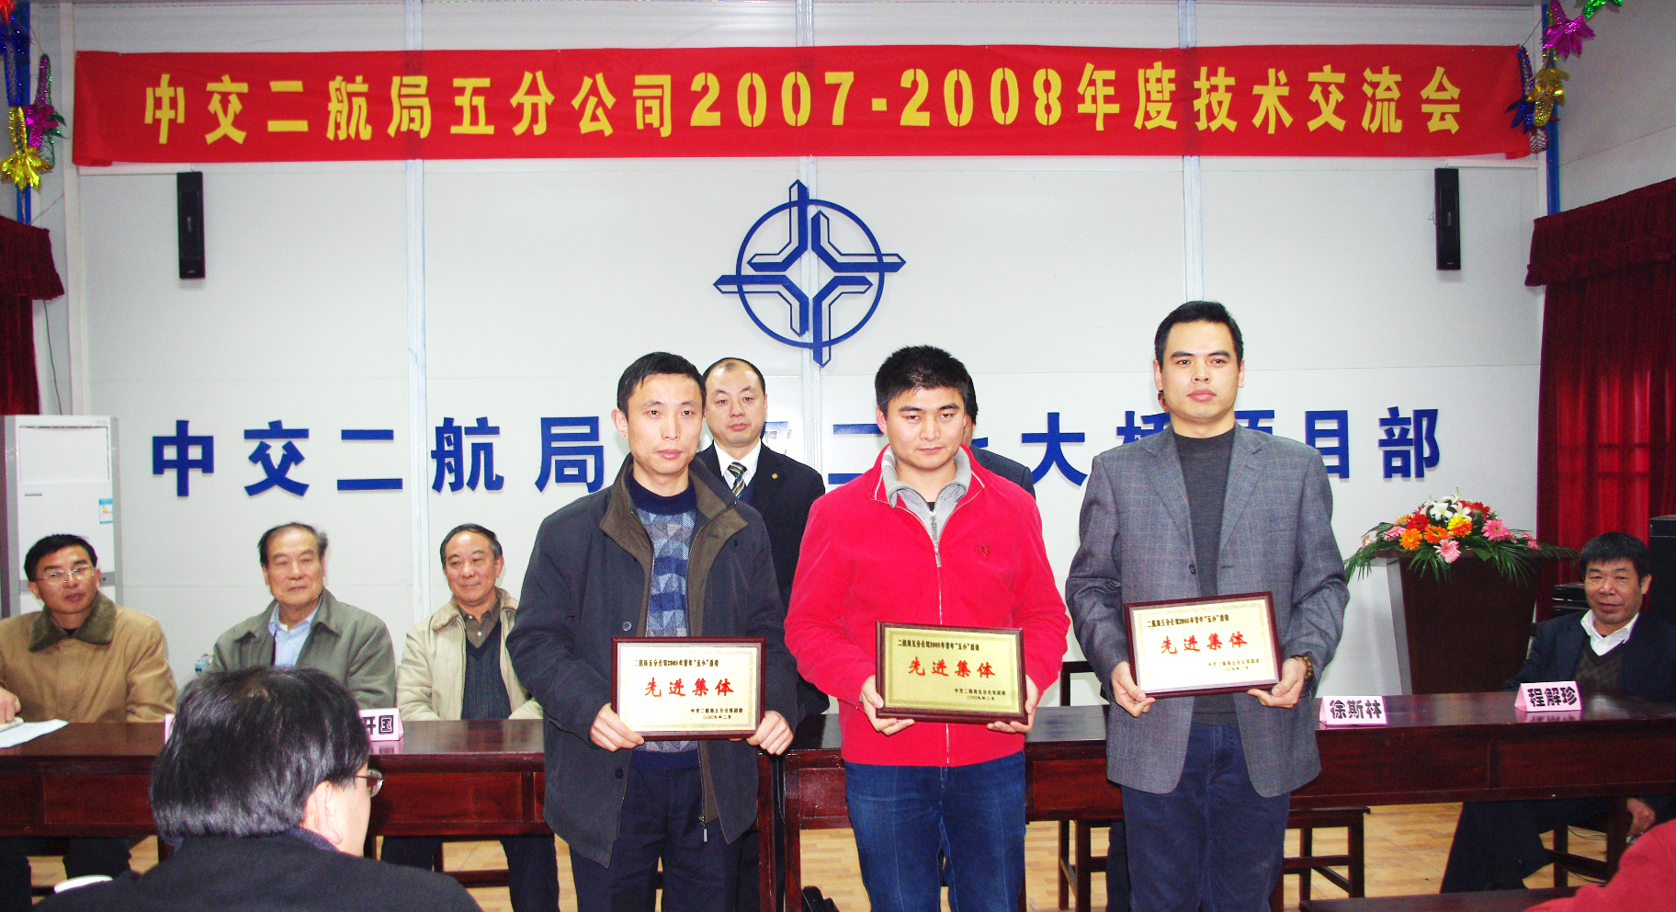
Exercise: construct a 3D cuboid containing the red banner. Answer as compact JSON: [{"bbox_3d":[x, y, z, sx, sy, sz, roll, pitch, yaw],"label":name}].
[{"bbox_3d":[-0.076,-1.632,5.836,6.727,0.520,0.050,-1,1,-3],"label":"red banner"}]

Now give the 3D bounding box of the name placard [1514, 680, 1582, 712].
[{"bbox_3d":[1.912,0.648,3.387,0.152,0.068,0.060,-1,1,2],"label":"name placard"}]

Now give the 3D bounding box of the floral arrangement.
[{"bbox_3d":[2.623,0.351,5.300,0.918,0.353,0.450,-1,1,-3],"label":"floral arrangement"}]

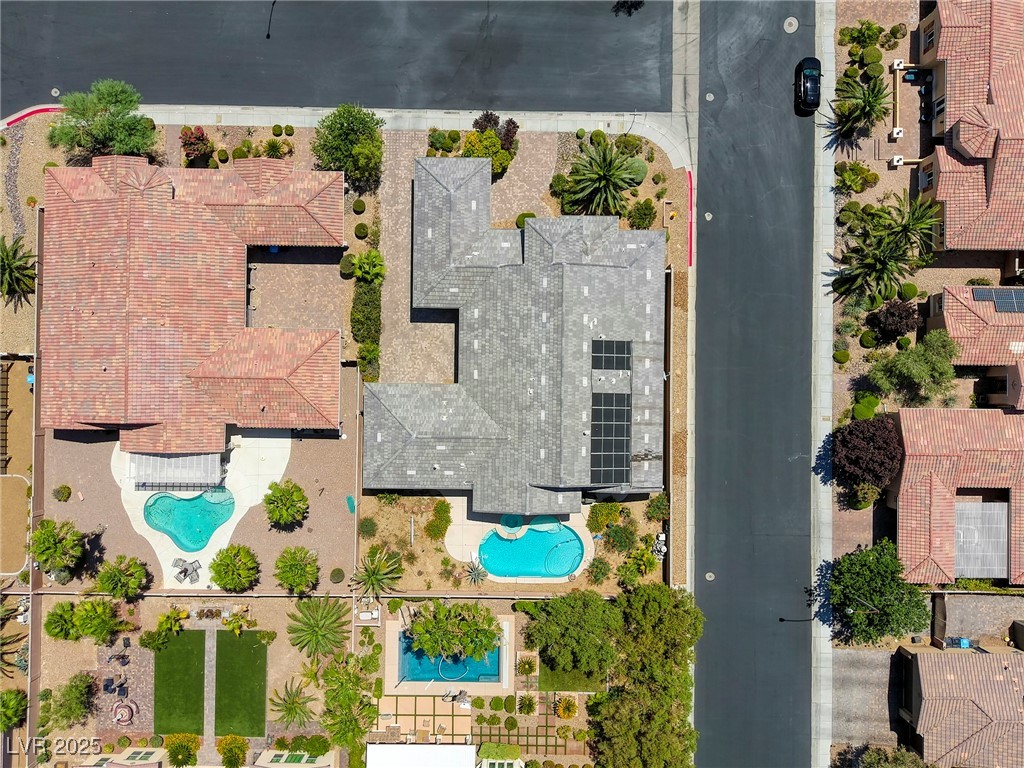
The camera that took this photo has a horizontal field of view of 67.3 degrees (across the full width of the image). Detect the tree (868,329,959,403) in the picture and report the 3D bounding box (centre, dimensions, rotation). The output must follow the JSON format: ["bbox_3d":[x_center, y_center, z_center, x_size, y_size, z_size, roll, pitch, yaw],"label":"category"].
[{"bbox_3d":[34.348,-1.653,66.738,7.120,4.800,6.190,0,91,0],"label":"tree"}]

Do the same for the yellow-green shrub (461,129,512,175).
[{"bbox_3d":[-2.300,-20.900,69.400,4.500,2.300,3.900,0,90,0],"label":"yellow-green shrub"}]

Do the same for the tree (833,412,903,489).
[{"bbox_3d":[30.560,5.880,66.050,5.910,4.910,6.380,0,90,0],"label":"tree"}]

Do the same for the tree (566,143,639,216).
[{"bbox_3d":[7.820,-17.630,66.660,6.250,3.680,6.220,0,90,0],"label":"tree"}]

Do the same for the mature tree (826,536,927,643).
[{"bbox_3d":[31.230,17.600,65.540,8.530,5.930,9.120,0,90,0],"label":"mature tree"}]

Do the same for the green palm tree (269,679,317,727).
[{"bbox_3d":[-19.450,28.330,68.400,4.200,2.200,4.200,0,90,0],"label":"green palm tree"}]

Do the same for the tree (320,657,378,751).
[{"bbox_3d":[-14.090,27.540,67.000,4.800,5.000,7.000,0,90,0],"label":"tree"}]

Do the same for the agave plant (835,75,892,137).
[{"bbox_3d":[30.050,-23.810,66.350,4.980,4.290,4.700,0,90,0],"label":"agave plant"}]

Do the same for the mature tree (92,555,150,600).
[{"bbox_3d":[-34.210,16.910,67.650,4.500,3.700,4.000,0,90,0],"label":"mature tree"}]

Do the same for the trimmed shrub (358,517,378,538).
[{"bbox_3d":[-12.773,12.841,68.529,1.740,1.300,1.880,0,91,0],"label":"trimmed shrub"}]

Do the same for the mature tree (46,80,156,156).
[{"bbox_3d":[-34.700,-22.370,65.640,9.220,5.730,6.030,0,90,0],"label":"mature tree"}]

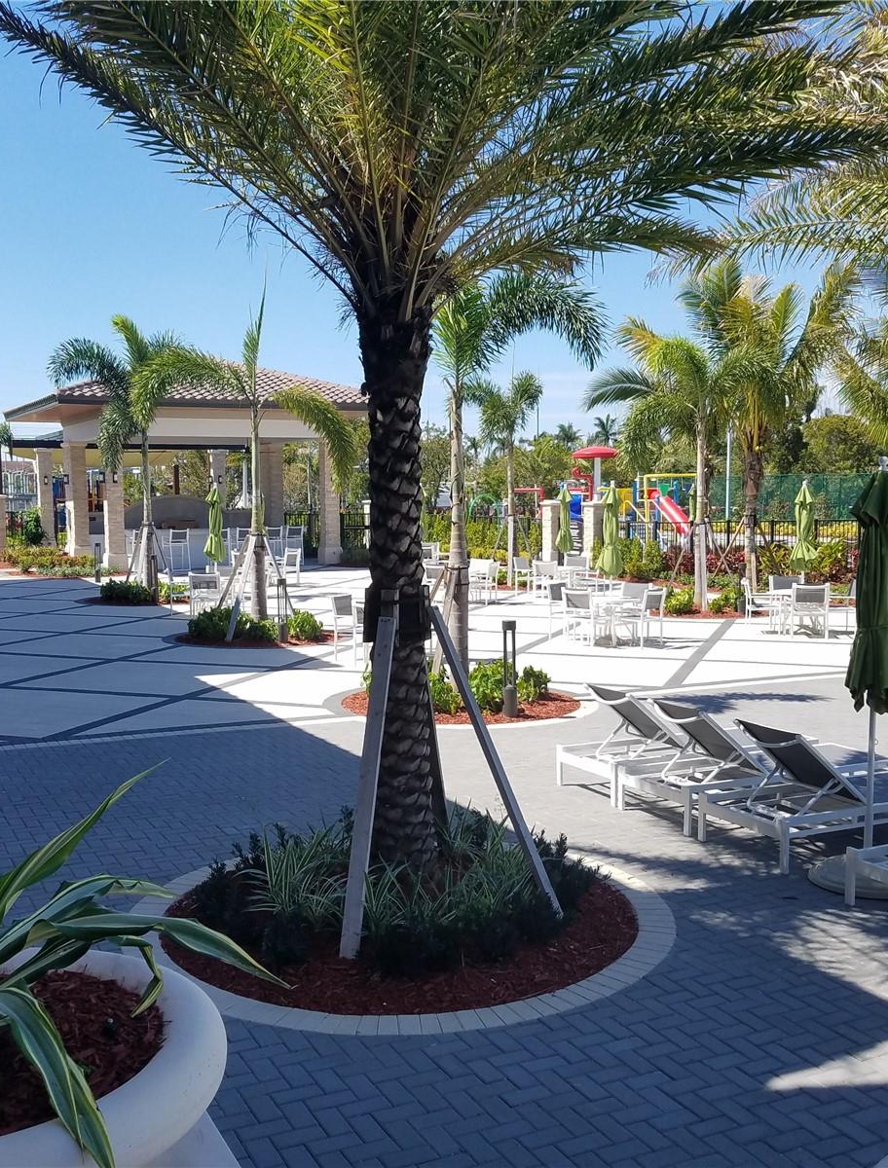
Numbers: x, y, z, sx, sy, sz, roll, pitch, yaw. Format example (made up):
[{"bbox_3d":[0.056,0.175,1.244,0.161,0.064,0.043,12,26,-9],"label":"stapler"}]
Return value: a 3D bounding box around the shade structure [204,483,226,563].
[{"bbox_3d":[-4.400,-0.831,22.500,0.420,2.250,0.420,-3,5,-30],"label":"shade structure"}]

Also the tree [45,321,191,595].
[{"bbox_3d":[-7.095,-2.768,25.564,2.900,6.101,2.900,0,4,0],"label":"tree"}]

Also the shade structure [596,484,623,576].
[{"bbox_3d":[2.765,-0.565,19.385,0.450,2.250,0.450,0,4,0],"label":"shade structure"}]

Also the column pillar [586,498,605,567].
[{"bbox_3d":[4.597,-1.532,35.500,0.480,2.100,0.480,-3,5,-30],"label":"column pillar"}]

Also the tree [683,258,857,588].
[{"bbox_3d":[7.652,-3.761,27.500,4.100,7.900,4.100,0,4,0],"label":"tree"}]

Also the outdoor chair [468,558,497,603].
[{"bbox_3d":[0.730,-0.015,24.672,0.620,0.880,0.600,2,5,20],"label":"outdoor chair"}]

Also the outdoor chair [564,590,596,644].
[{"bbox_3d":[2.249,0.488,18.292,0.600,0.870,0.620,4,6,43],"label":"outdoor chair"}]

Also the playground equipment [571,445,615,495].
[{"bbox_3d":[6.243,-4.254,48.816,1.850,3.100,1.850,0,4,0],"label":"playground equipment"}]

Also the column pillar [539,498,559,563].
[{"bbox_3d":[3.239,-1.554,36.000,0.480,2.100,0.480,-3,5,-30],"label":"column pillar"}]

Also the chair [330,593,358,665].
[{"bbox_3d":[-1.171,0.661,16.815,0.620,0.900,0.580,3,5,33],"label":"chair"}]

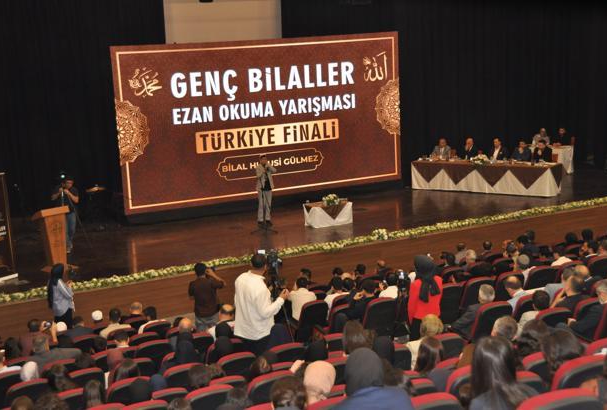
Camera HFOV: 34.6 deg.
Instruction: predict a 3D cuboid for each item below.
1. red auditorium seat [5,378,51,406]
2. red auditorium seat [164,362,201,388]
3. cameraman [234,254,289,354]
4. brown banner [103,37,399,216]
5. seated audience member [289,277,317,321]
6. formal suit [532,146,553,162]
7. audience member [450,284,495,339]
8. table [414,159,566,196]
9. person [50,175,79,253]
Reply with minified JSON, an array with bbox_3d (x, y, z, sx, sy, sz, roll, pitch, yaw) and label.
[{"bbox_3d":[-3.006,2.315,10.687,0.560,0.980,0.650,-8,11,-25],"label":"red auditorium seat"},{"bbox_3d":[-1.263,2.032,9.991,0.560,0.950,0.620,-8,11,-26],"label":"red auditorium seat"},{"bbox_3d":[-0.440,1.418,11.306,0.600,1.770,0.500,1,11,17],"label":"cameraman"},{"bbox_3d":[-0.955,-2.261,25.571,8.040,4.070,0.200,-8,11,-26],"label":"brown banner"},{"bbox_3d":[0.009,1.673,14.374,0.500,1.270,0.800,-7,11,-20],"label":"seated audience member"},{"bbox_3d":[6.334,-1.133,25.963,0.520,0.680,0.450,4,12,34],"label":"formal suit"},{"bbox_3d":[2.146,1.564,12.214,0.560,1.220,0.850,-7,11,-23],"label":"audience member"},{"bbox_3d":[4.857,-0.733,26.441,4.000,0.757,0.680,4,12,33],"label":"table"},{"bbox_3d":[-5.238,0.221,21.567,0.600,1.680,0.460,-1,11,12],"label":"person"}]

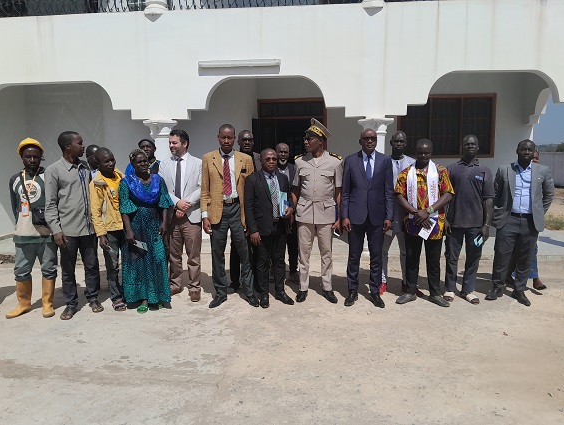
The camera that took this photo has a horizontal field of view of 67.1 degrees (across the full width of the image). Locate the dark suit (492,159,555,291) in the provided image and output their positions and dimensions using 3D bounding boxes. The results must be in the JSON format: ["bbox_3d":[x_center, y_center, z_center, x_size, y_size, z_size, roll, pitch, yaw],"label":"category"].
[{"bbox_3d":[2.549,0.166,4.525,0.575,1.386,0.360,3,6,30],"label":"dark suit"}]

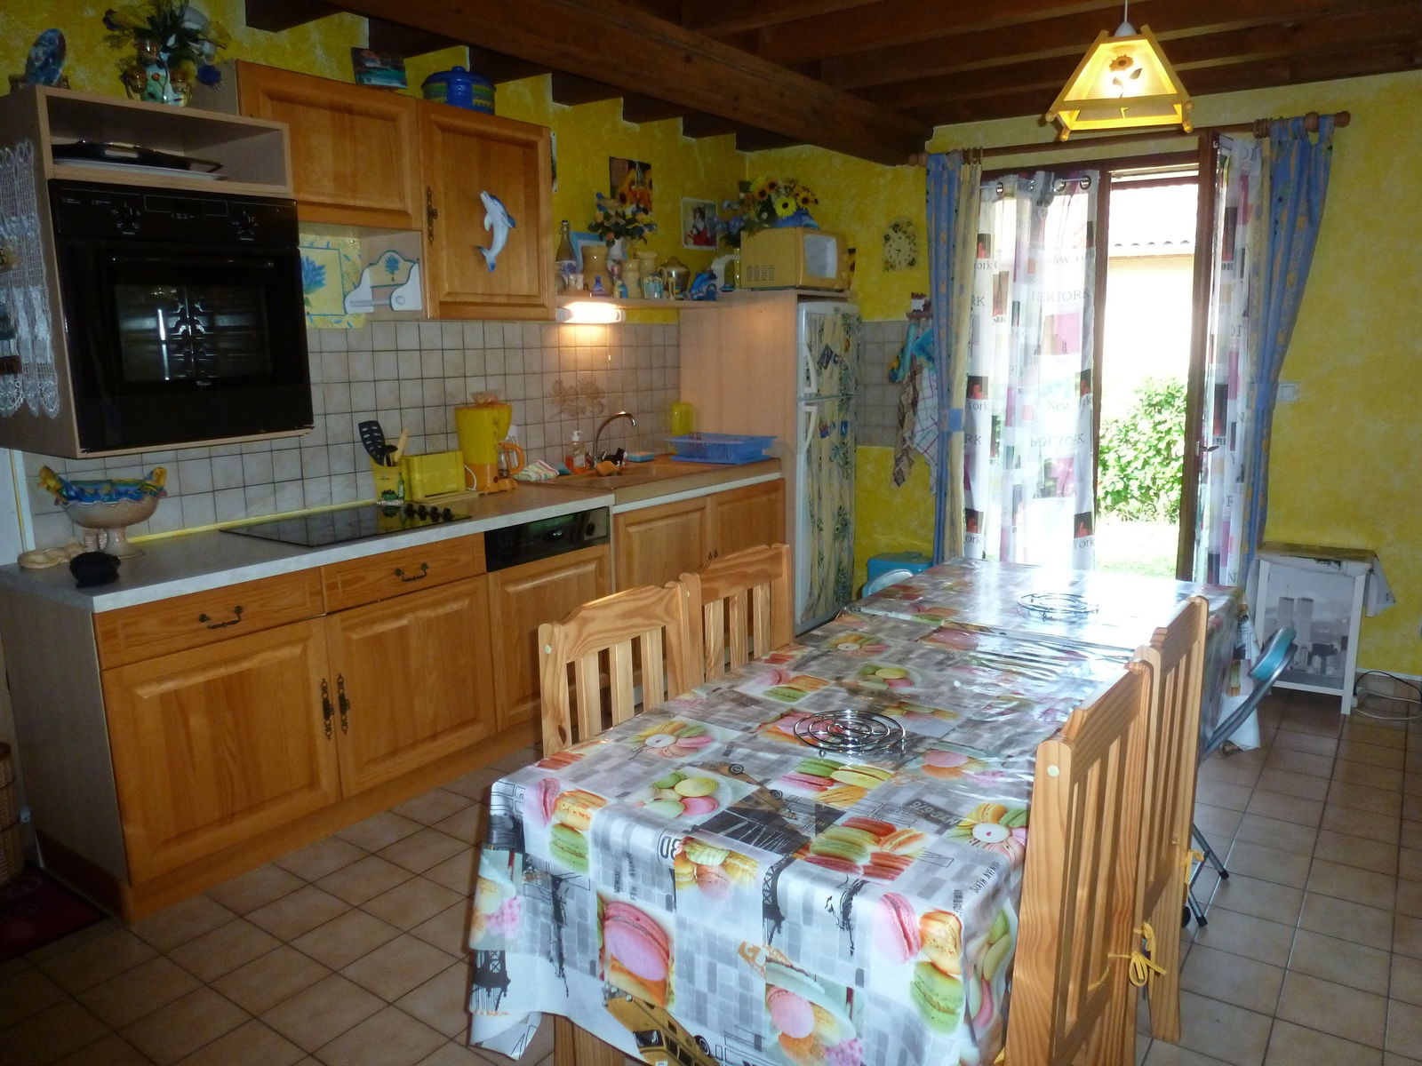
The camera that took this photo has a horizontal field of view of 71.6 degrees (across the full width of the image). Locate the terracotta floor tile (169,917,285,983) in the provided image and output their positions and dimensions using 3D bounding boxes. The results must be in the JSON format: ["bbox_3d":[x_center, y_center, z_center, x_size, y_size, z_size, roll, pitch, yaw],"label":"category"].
[{"bbox_3d":[-1.164,1.001,2.364,0.195,0.010,0.195,7,13,35],"label":"terracotta floor tile"}]

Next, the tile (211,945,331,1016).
[{"bbox_3d":[-1.003,1.021,2.246,0.195,0.010,0.195,7,13,35],"label":"tile"}]

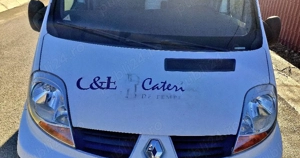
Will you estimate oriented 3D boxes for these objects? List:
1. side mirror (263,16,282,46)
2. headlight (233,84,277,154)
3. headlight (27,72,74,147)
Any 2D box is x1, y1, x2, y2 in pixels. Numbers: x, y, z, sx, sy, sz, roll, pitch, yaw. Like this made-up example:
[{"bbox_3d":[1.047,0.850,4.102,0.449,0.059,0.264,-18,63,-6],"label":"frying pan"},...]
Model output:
[{"bbox_3d":[1.023,-0.423,2.330,0.210,0.270,0.150,3,22,-2],"label":"side mirror"},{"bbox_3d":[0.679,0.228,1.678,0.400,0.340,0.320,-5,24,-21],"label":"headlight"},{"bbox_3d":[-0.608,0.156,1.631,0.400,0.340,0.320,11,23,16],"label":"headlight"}]

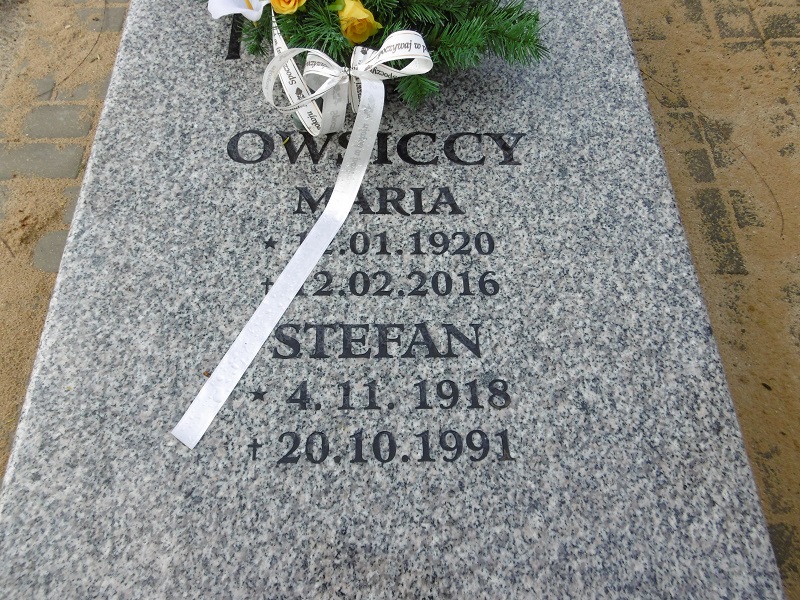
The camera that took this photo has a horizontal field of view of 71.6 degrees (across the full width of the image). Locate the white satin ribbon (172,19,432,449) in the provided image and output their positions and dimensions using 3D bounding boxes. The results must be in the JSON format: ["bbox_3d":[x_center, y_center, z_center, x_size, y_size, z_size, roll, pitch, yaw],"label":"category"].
[{"bbox_3d":[-0.127,-0.107,0.675,0.240,0.140,0.576,12,66,6],"label":"white satin ribbon"}]

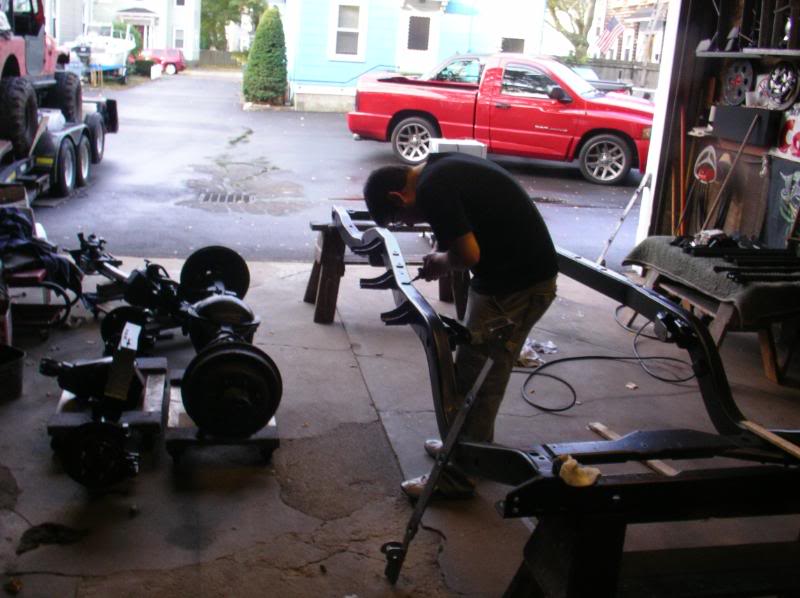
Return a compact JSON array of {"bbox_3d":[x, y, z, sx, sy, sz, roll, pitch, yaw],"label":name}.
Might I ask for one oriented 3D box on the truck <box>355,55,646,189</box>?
[{"bbox_3d":[1.899,-3.070,14.156,5.160,1.880,2.050,9,16,18],"label":"truck"}]

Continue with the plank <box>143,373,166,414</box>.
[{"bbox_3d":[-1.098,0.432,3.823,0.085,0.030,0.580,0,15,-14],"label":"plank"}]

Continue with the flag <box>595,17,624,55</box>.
[{"bbox_3d":[9.321,-11.723,38.000,0.850,1.450,0.250,42,21,-2],"label":"flag"}]

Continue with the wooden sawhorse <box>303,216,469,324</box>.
[{"bbox_3d":[-0.090,-0.211,5.697,1.050,0.600,0.550,0,16,-16],"label":"wooden sawhorse"}]

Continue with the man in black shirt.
[{"bbox_3d":[0.215,0.079,3.350,0.750,1.290,0.560,3,15,-4],"label":"man in black shirt"}]

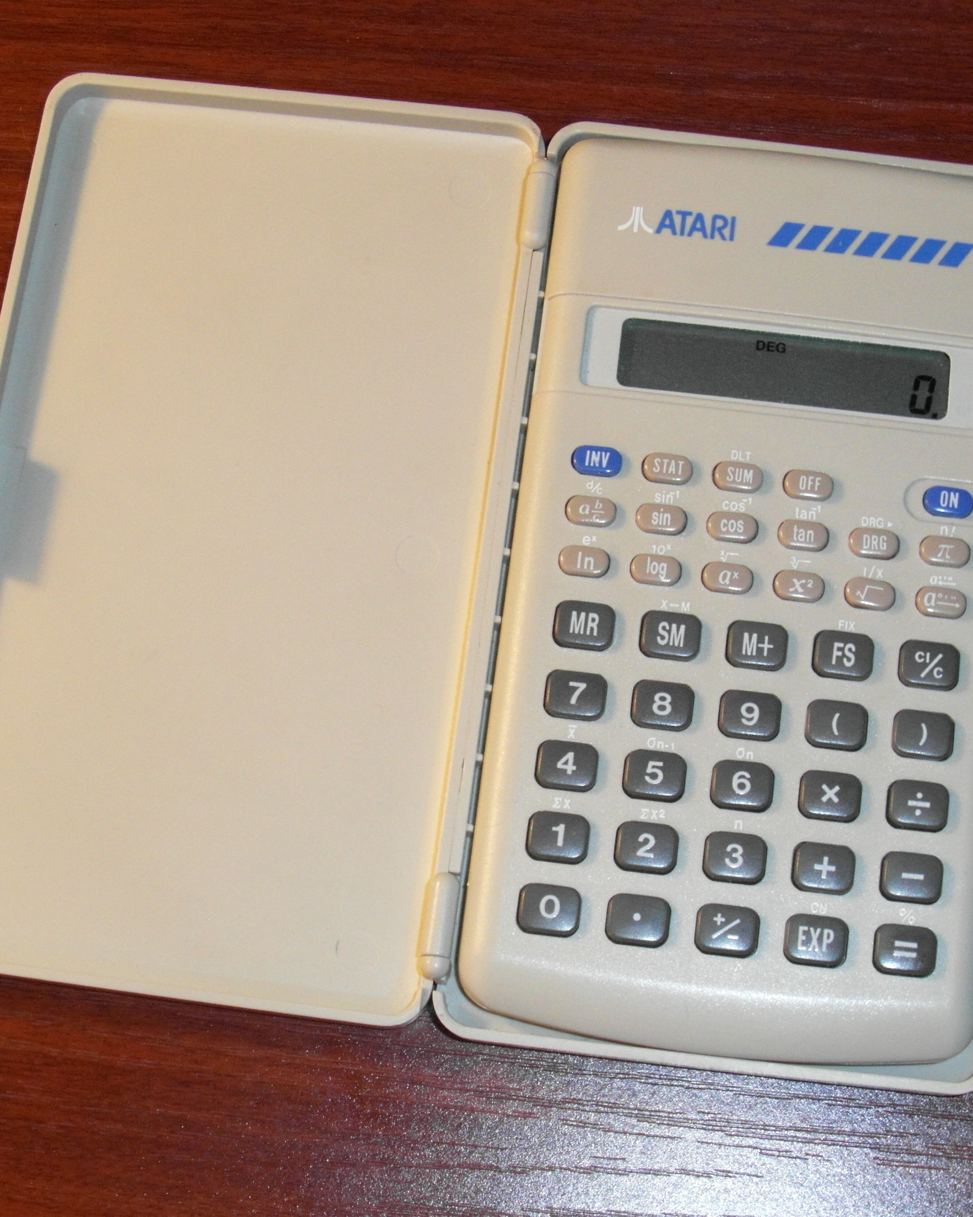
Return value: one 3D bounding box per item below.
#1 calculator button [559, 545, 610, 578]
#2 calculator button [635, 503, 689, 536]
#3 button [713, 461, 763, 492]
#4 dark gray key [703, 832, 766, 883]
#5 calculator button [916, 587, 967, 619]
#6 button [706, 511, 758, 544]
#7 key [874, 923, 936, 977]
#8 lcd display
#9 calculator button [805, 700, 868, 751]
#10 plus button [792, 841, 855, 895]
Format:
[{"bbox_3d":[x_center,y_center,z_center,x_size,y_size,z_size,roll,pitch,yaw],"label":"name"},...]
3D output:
[{"bbox_3d":[0.014,-0.007,0.406,0.007,0.002,0.004,6,72,3],"label":"calculator button"},{"bbox_3d":[0.026,-0.013,0.428,0.007,0.002,0.004,7,74,3],"label":"calculator button"},{"bbox_3d":[0.036,-0.019,0.418,0.007,0.002,0.004,7,71,3],"label":"button"},{"bbox_3d":[0.035,0.035,0.414,0.009,0.003,0.007,7,74,3],"label":"dark gray key"},{"bbox_3d":[0.066,-0.001,0.424,0.007,0.002,0.004,7,74,3],"label":"calculator button"},{"bbox_3d":[0.034,-0.011,0.407,0.007,0.002,0.004,6,72,3],"label":"button"},{"bbox_3d":[0.057,0.047,0.396,0.009,0.002,0.007,7,71,3],"label":"key"},{"bbox_3d":[0.043,-0.035,0.422,0.048,0.002,0.011,7,71,3],"label":"lcd display"},{"bbox_3d":[0.049,0.016,0.403,0.009,0.002,0.007,7,71,3],"label":"calculator button"},{"bbox_3d":[0.045,0.035,0.392,0.009,0.002,0.007,6,72,3],"label":"plus button"}]

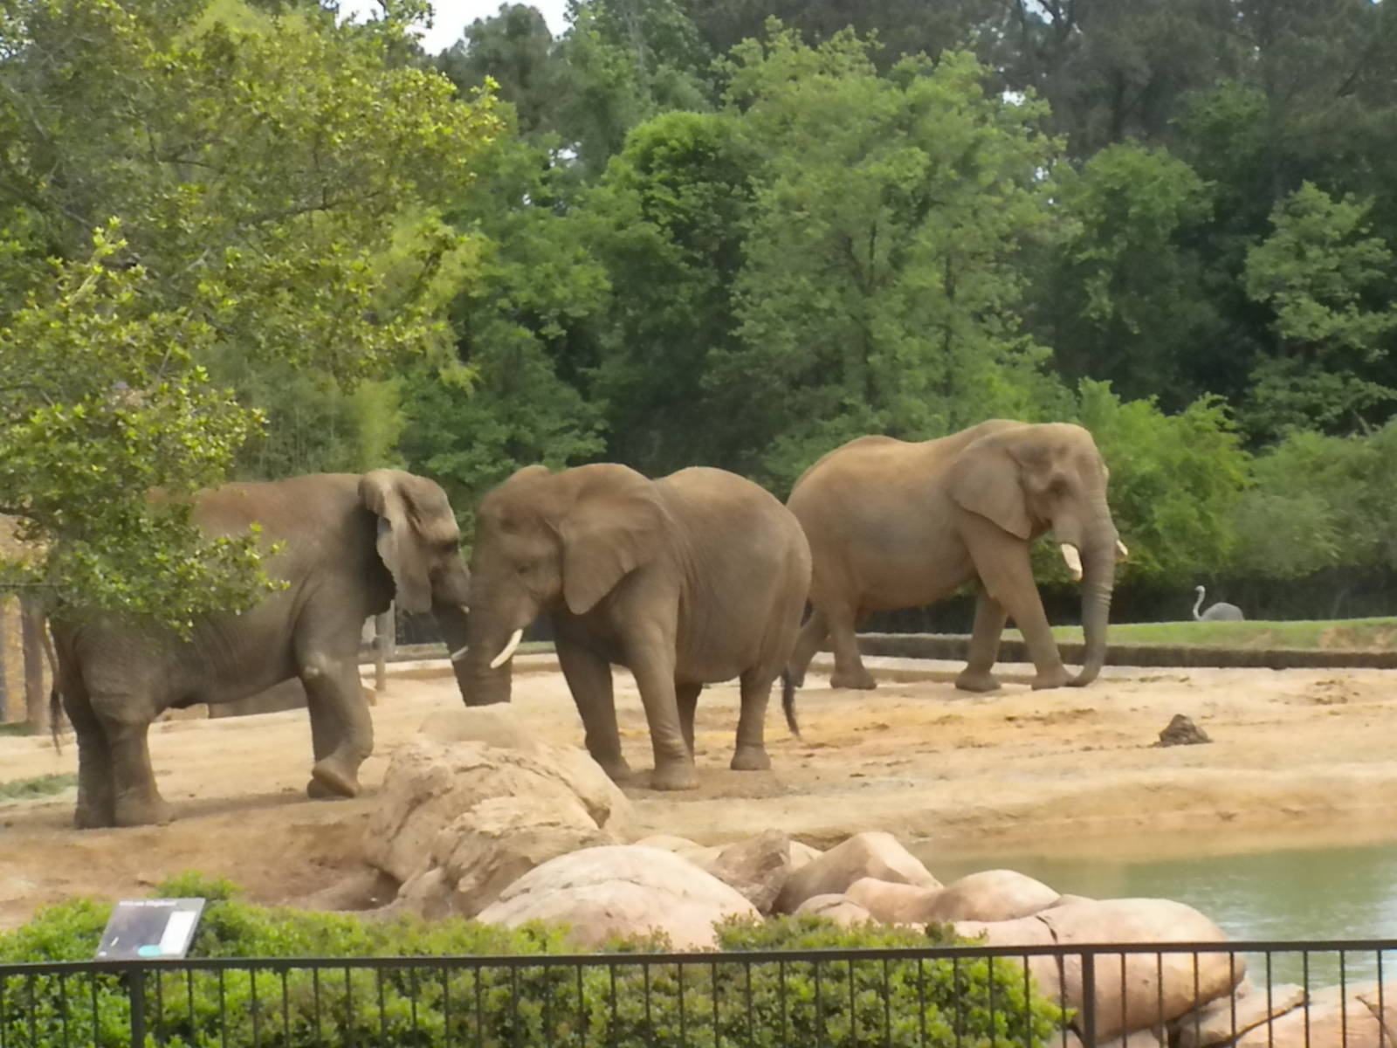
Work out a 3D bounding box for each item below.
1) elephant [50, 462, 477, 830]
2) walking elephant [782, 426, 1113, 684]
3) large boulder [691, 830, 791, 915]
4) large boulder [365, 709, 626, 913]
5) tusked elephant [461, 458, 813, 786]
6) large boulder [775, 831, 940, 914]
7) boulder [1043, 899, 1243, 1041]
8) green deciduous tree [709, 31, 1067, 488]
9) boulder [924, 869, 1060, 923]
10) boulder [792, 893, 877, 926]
[{"bbox_3d":[-3.328,0.950,37.500,3.250,2.650,1.500,-2,3,-22],"label":"elephant"},{"bbox_3d":[2.784,0.335,51.800,3.750,2.900,1.600,1,2,22],"label":"walking elephant"},{"bbox_3d":[0.285,2.331,31.800,0.750,0.620,0.750,0,2,0],"label":"large boulder"},{"bbox_3d":[-1.322,1.934,31.700,1.750,1.150,1.800,0,2,0],"label":"large boulder"},{"bbox_3d":[-0.523,0.804,40.000,3.400,2.600,1.500,-2,2,-42],"label":"tusked elephant"},{"bbox_3d":[1.065,2.353,32.000,1.100,0.650,0.950,0,2,0],"label":"large boulder"},{"bbox_3d":[2.500,2.543,27.000,1.150,0.850,1.100,0,2,0],"label":"boulder"},{"bbox_3d":[3.470,-3.590,88.000,6.600,10.800,6.400,0,2,0],"label":"green deciduous tree"},{"bbox_3d":[1.796,2.383,30.000,0.950,0.480,0.800,0,2,0],"label":"boulder"},{"bbox_3d":[0.820,2.406,29.200,0.550,0.360,0.550,0,2,0],"label":"boulder"}]

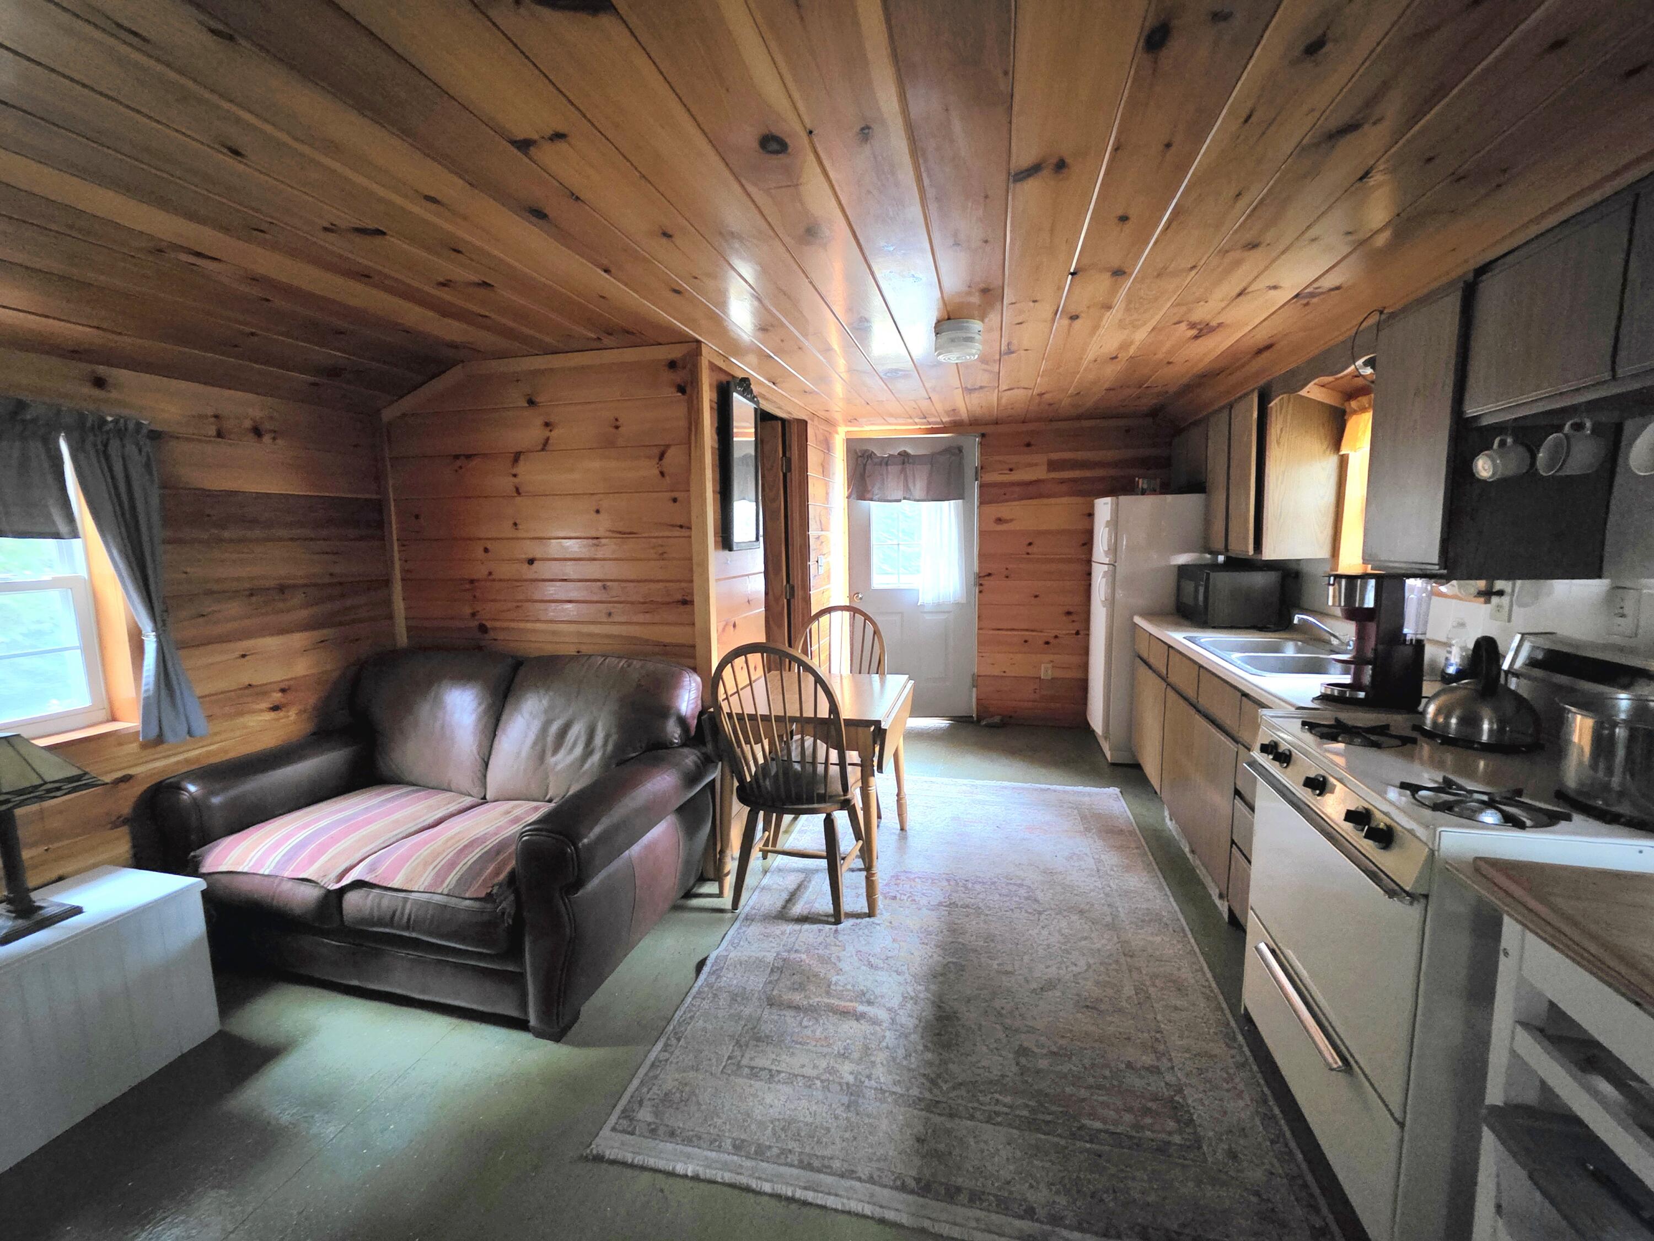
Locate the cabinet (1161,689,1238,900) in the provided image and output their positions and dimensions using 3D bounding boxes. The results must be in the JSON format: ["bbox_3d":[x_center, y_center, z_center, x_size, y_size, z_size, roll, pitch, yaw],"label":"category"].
[{"bbox_3d":[1.831,0.653,2.541,0.600,0.560,0.910,1,8,15],"label":"cabinet"}]

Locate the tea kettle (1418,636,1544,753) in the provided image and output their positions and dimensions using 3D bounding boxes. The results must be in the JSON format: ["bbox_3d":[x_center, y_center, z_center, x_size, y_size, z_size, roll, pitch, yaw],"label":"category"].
[{"bbox_3d":[1.496,0.149,1.435,0.190,0.225,0.195,4,9,32],"label":"tea kettle"}]

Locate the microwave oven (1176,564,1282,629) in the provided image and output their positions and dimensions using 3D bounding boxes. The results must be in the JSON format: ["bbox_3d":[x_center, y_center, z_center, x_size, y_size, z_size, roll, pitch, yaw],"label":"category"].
[{"bbox_3d":[2.102,-0.131,3.272,0.340,0.276,0.450,0,8,11],"label":"microwave oven"}]

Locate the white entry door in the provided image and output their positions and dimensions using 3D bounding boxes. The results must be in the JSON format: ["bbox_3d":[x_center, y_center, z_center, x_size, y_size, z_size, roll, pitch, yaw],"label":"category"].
[{"bbox_3d":[0.621,-0.279,4.485,0.900,2.015,0.050,-1,8,1],"label":"white entry door"}]

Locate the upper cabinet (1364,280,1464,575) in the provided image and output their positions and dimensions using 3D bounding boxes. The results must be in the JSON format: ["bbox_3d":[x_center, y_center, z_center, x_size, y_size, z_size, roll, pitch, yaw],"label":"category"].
[{"bbox_3d":[1.818,-0.513,1.740,0.310,0.762,0.400,1,8,15],"label":"upper cabinet"}]

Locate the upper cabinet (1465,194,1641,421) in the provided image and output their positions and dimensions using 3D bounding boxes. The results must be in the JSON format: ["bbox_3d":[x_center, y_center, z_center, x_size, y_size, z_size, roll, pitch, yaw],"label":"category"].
[{"bbox_3d":[1.712,-0.649,1.330,0.310,0.375,0.410,1,8,15],"label":"upper cabinet"}]

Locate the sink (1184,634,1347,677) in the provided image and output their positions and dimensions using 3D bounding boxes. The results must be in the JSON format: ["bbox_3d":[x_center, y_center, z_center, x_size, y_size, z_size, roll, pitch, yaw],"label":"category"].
[{"bbox_3d":[1.859,0.220,2.482,0.550,0.180,0.840,1,8,15],"label":"sink"}]

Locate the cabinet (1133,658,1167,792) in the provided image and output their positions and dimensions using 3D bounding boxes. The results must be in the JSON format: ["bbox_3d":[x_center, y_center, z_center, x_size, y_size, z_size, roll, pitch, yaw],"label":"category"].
[{"bbox_3d":[2.029,0.547,3.283,0.600,0.560,0.620,1,8,15],"label":"cabinet"}]

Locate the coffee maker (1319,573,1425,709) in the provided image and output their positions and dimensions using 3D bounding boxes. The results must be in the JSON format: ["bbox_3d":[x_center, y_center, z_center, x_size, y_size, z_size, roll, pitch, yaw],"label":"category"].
[{"bbox_3d":[1.526,0.059,1.754,0.240,0.362,0.165,3,9,27],"label":"coffee maker"}]

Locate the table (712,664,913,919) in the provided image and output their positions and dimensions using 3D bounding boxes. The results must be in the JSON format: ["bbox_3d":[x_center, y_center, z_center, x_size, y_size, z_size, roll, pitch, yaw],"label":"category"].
[{"bbox_3d":[-0.017,0.677,2.679,0.705,0.757,0.735,1,8,15],"label":"table"}]

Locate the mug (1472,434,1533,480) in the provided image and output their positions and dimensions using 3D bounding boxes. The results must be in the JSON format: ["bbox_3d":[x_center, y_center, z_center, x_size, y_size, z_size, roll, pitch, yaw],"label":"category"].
[{"bbox_3d":[1.618,-0.395,1.482,0.085,0.108,0.078,-13,6,10],"label":"mug"}]

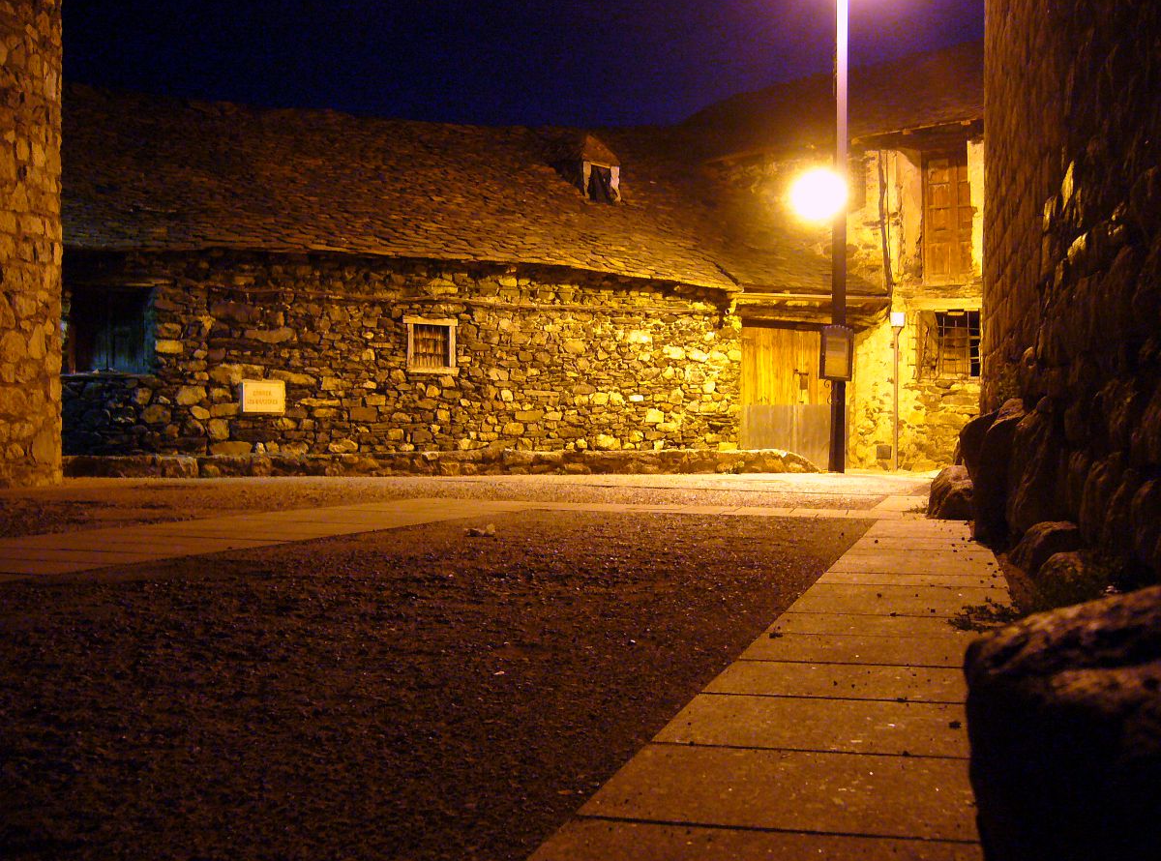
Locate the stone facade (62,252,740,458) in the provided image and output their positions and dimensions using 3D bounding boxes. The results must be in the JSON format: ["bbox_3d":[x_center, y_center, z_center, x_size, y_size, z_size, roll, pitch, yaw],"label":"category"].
[{"bbox_3d":[-2.000,-0.840,14.600,8.800,2.300,0.600,0,0,-21],"label":"stone facade"}]

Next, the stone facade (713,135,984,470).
[{"bbox_3d":[3.850,-1.800,16.900,4.000,4.700,0.900,0,0,7],"label":"stone facade"}]

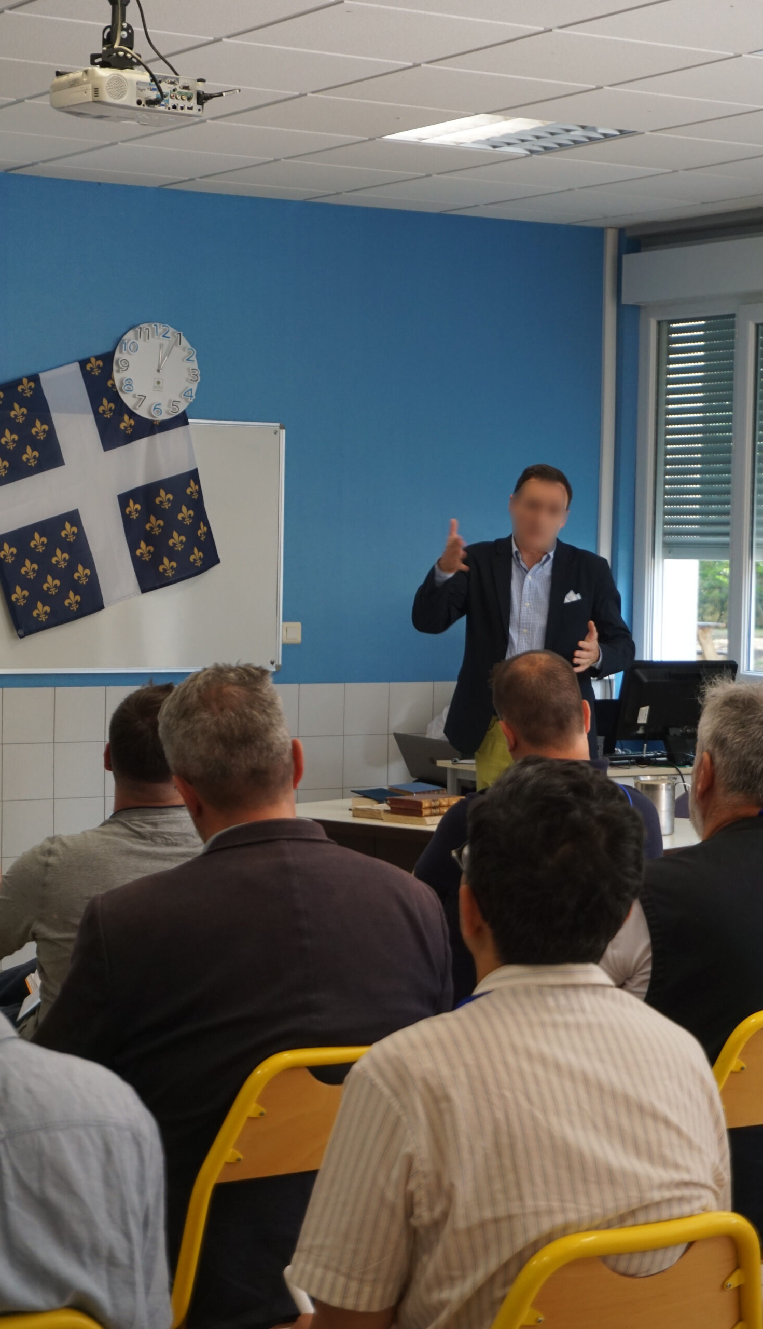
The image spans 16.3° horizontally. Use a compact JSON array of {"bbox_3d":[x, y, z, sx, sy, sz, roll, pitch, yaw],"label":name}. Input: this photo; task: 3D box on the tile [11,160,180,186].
[{"bbox_3d":[-0.985,-1.718,9.293,0.595,0.020,0.270,-1,3,-32],"label":"tile"}]

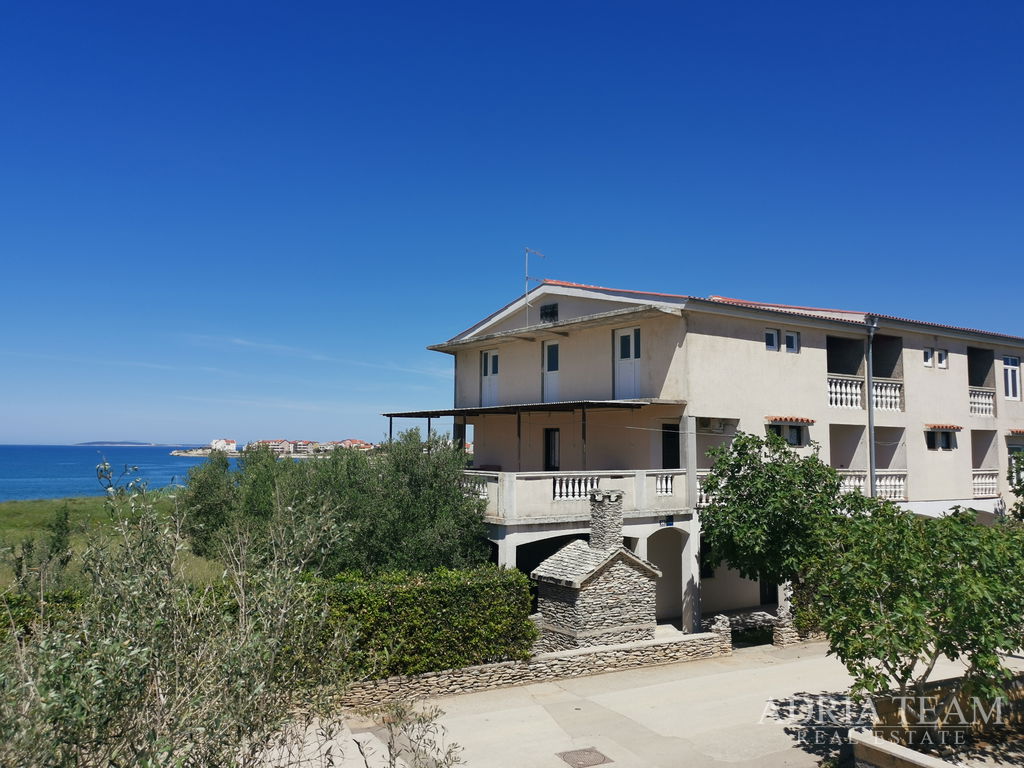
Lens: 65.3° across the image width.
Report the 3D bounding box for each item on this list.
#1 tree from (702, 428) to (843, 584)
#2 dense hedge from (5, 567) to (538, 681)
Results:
[{"bbox_3d":[6.669,3.847,20.259,3.800,5.225,3.700,1,-5,0],"label":"tree"},{"bbox_3d":[-4.184,4.805,15.416,9.789,1.820,1.250,3,-5,-25],"label":"dense hedge"}]

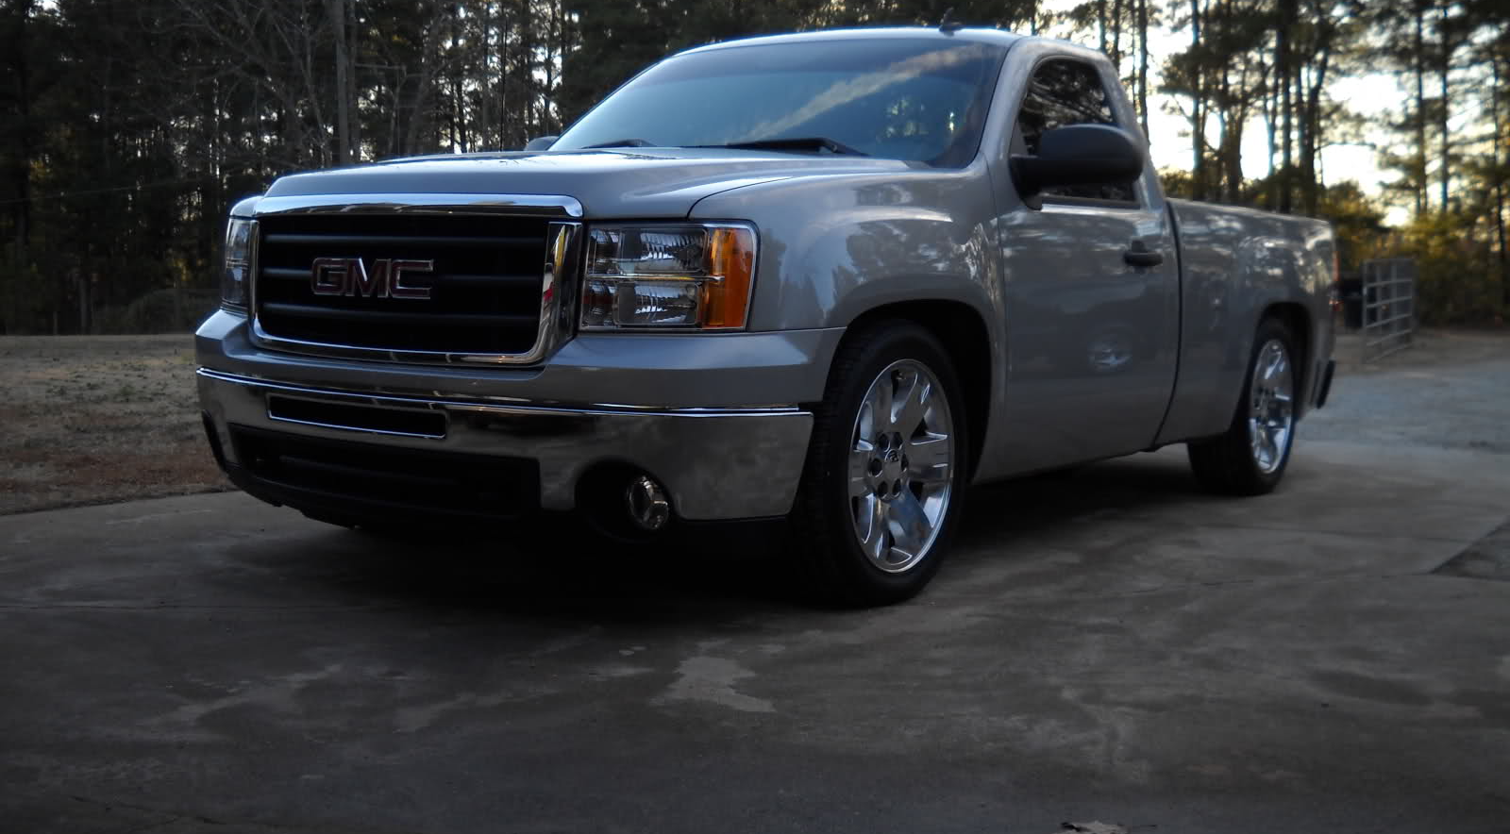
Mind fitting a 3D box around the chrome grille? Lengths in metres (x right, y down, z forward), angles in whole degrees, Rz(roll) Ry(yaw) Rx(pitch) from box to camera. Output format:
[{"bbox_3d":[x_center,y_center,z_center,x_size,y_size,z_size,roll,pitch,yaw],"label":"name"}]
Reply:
[{"bbox_3d":[-0.909,-0.334,4.059,1.130,0.340,0.160,4,6,35],"label":"chrome grille"}]

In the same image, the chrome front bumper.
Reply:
[{"bbox_3d":[-0.837,0.049,4.205,2.000,0.285,0.500,4,6,35],"label":"chrome front bumper"}]

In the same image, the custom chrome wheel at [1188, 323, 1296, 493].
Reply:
[{"bbox_3d":[2.007,-0.051,6.820,0.265,0.748,0.748,4,6,35],"label":"custom chrome wheel"}]

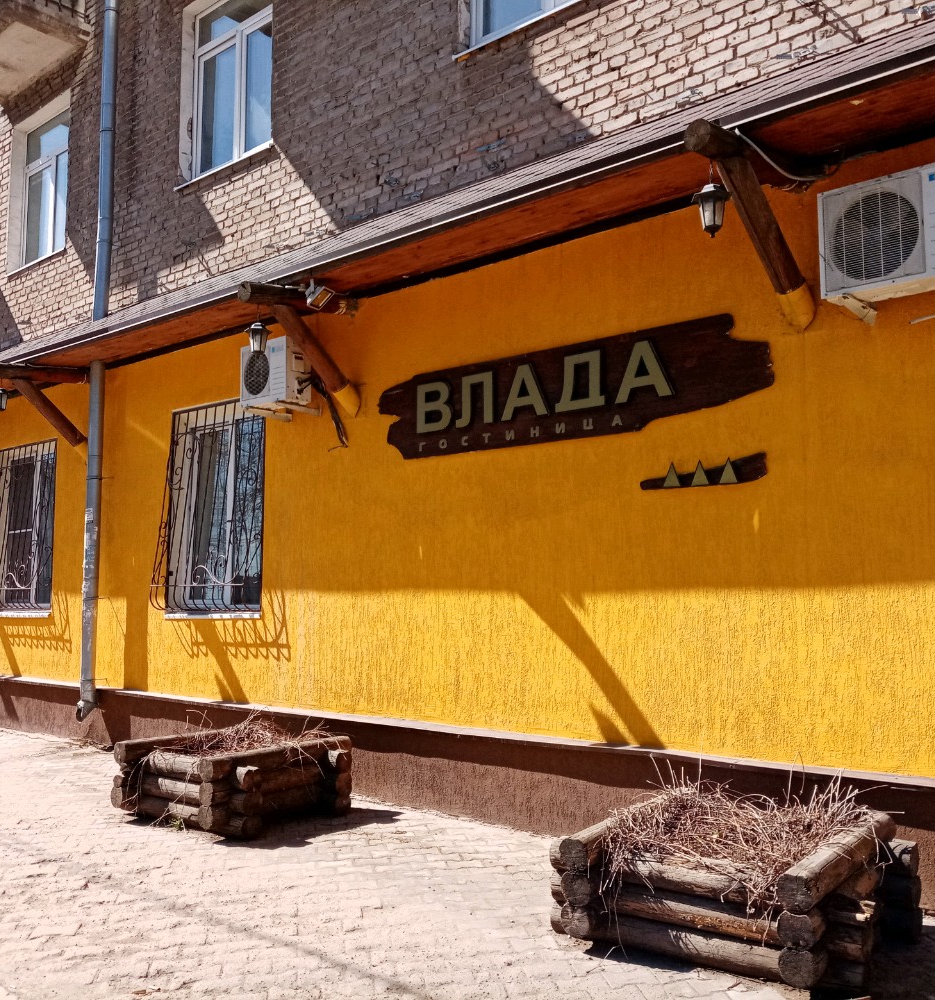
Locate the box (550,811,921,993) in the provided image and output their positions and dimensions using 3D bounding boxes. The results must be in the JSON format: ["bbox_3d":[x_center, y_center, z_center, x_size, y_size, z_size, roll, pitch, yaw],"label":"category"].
[{"bbox_3d":[1.237,1.719,4.542,1.350,0.430,1.060,-4,-7,36],"label":"box"}]

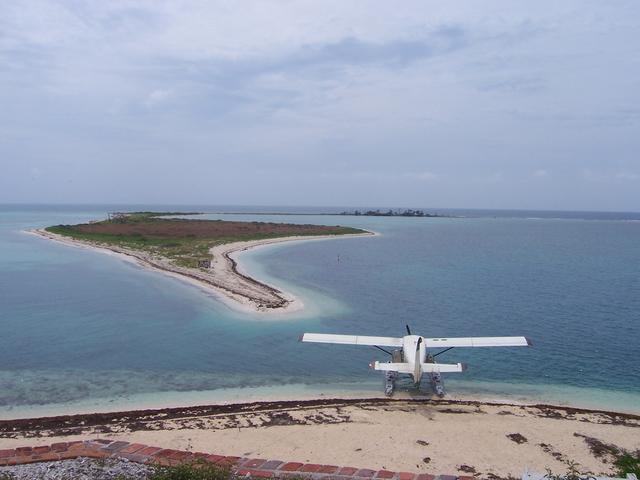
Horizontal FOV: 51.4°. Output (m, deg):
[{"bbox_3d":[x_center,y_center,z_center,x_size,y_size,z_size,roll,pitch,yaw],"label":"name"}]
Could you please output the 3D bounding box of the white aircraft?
[{"bbox_3d":[7.000,8.380,49.400,17.700,4.750,12.800,1,5,5],"label":"white aircraft"}]

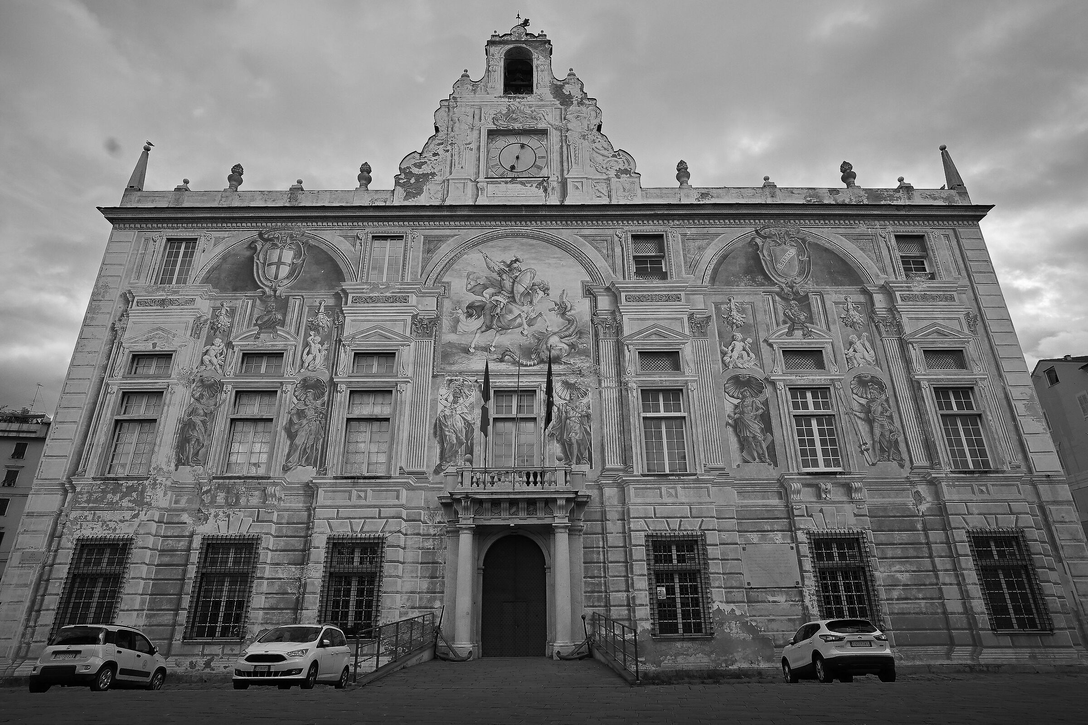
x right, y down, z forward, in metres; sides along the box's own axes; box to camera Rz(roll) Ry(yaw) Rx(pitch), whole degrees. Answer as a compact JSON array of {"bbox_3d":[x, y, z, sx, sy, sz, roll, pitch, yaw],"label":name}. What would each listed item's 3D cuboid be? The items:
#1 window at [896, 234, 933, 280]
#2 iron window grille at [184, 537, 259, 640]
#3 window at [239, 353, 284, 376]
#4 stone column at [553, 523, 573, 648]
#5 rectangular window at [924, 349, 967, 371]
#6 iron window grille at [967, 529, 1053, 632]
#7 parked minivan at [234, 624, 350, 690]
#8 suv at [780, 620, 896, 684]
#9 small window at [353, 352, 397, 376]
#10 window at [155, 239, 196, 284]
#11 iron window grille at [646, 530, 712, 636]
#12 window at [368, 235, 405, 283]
[{"bbox_3d":[17.642,-5.017,27.253,1.438,2.457,0.250,0,-21,-1],"label":"window"},{"bbox_3d":[-12.090,8.445,21.638,2.245,3.632,0.250,0,-21,-1],"label":"iron window grille"},{"bbox_3d":[-12.314,0.087,25.084,1.820,1.058,0.200,0,-21,-1],"label":"window"},{"bbox_3d":[0.650,7.830,20.349,0.630,4.124,0.600,0,-21,0],"label":"stone column"},{"bbox_3d":[16.895,-0.059,24.260,1.651,0.901,0.150,0,-21,0],"label":"rectangular window"},{"bbox_3d":[15.032,7.066,18.639,1.959,3.091,0.300,0,-21,0],"label":"iron window grille"},{"bbox_3d":[-6.565,7.908,15.443,1.840,1.670,4.500,0,-30,-1],"label":"parked minivan"},{"bbox_3d":[8.191,8.363,16.433,1.820,1.600,4.380,-2,-30,2],"label":"suv"},{"bbox_3d":[-7.063,0.102,24.058,1.771,1.007,0.250,0,-21,0],"label":"small window"},{"bbox_3d":[-16.395,-4.486,25.774,1.346,2.385,0.250,0,-21,0],"label":"window"},{"bbox_3d":[4.324,7.164,18.553,1.907,3.058,0.300,0,-21,0],"label":"iron window grille"},{"bbox_3d":[-7.425,-4.905,27.047,1.499,2.494,0.200,0,-21,-1],"label":"window"}]

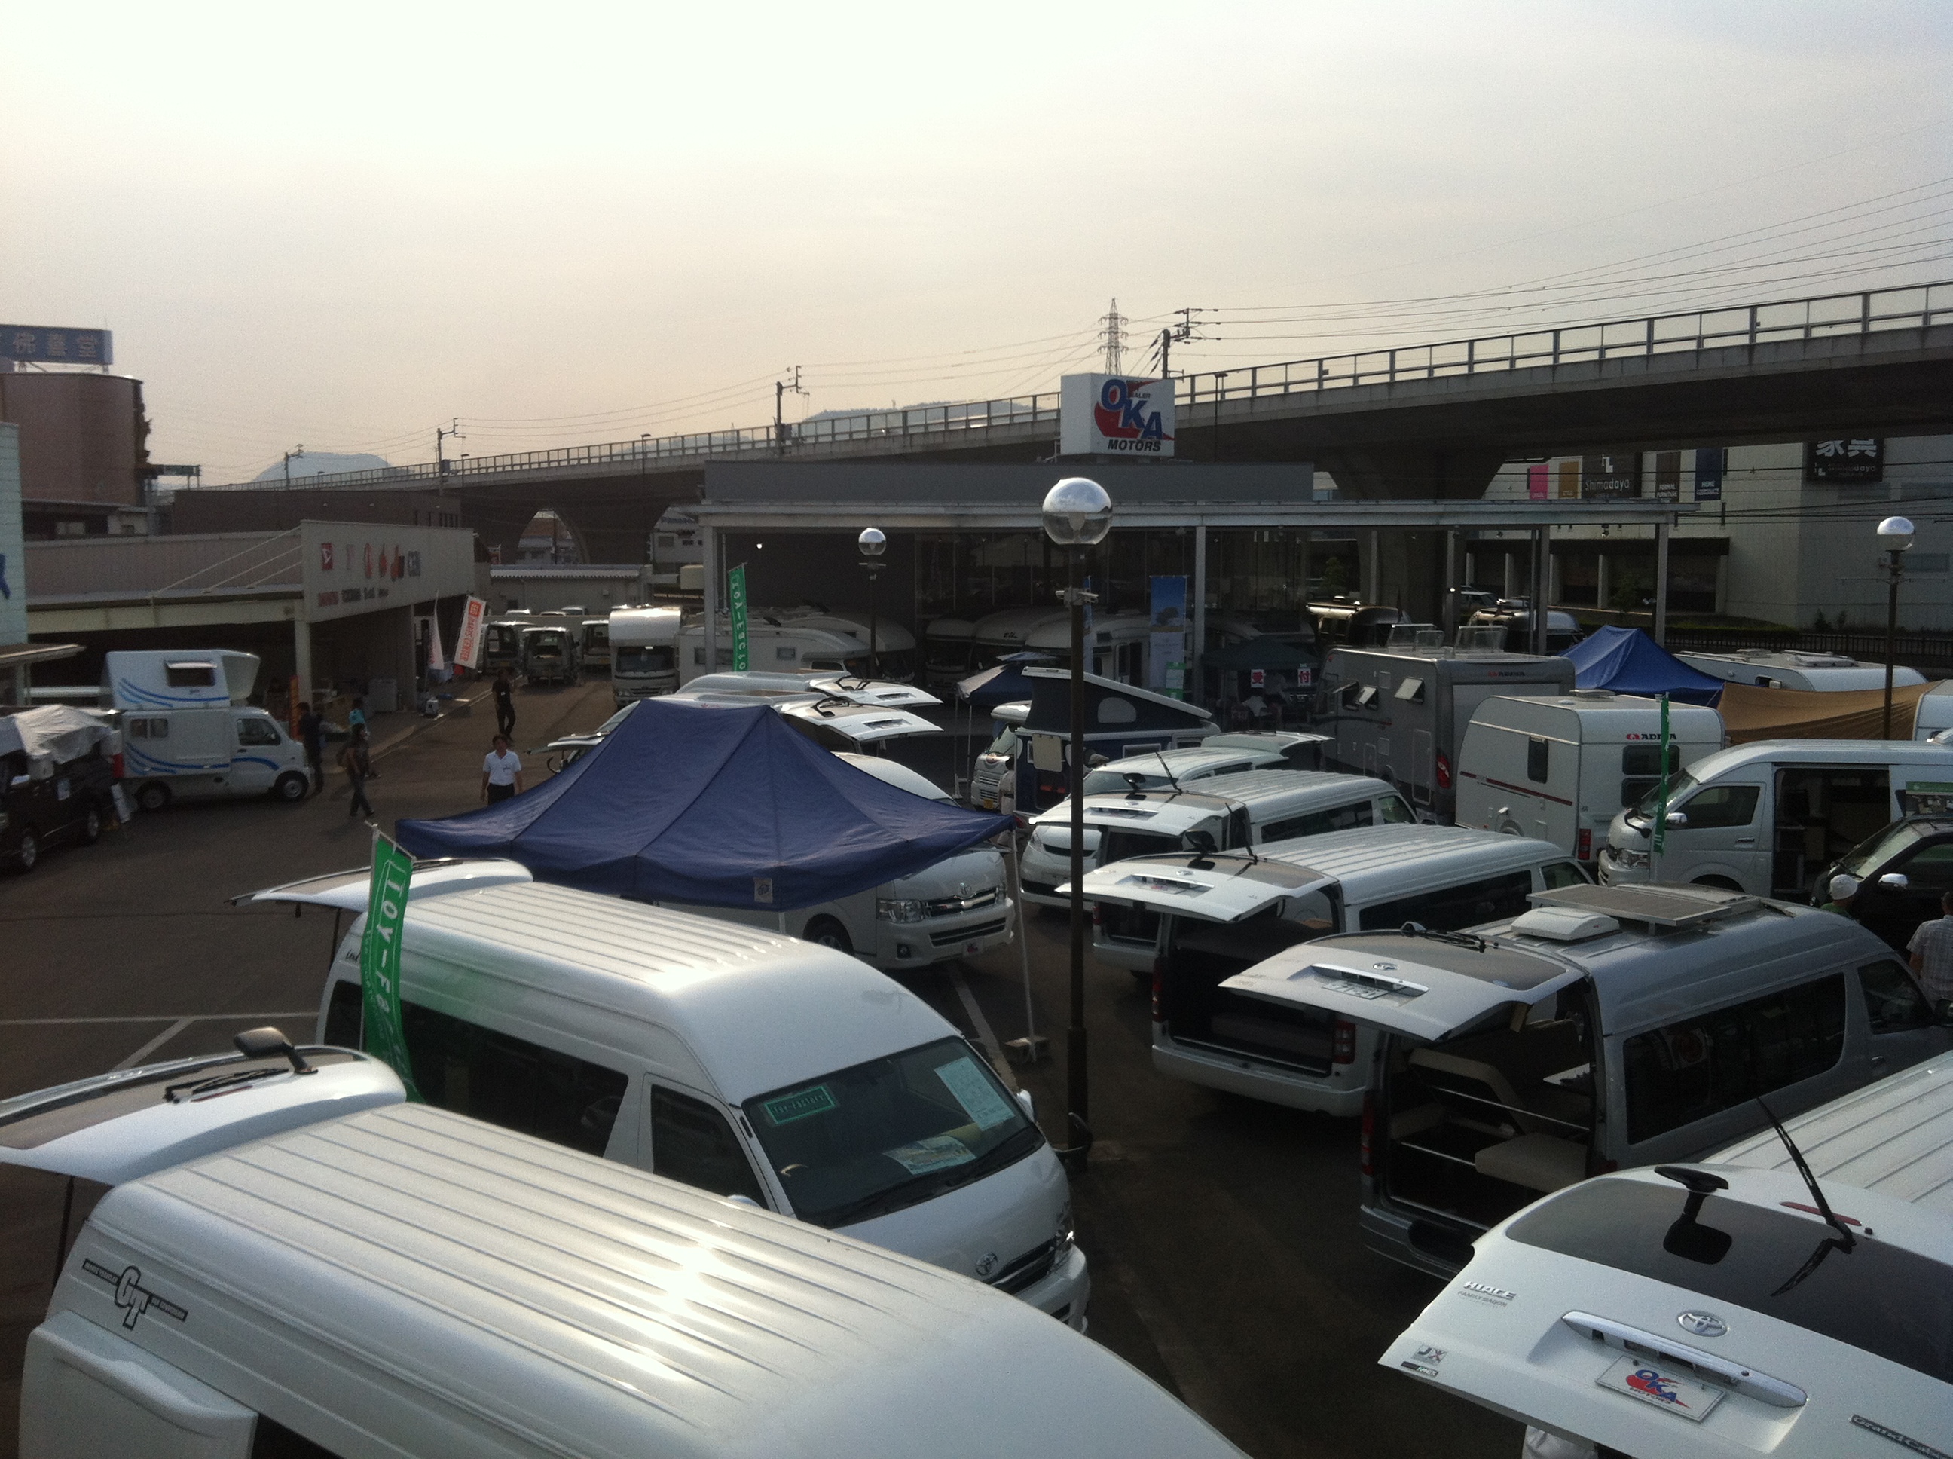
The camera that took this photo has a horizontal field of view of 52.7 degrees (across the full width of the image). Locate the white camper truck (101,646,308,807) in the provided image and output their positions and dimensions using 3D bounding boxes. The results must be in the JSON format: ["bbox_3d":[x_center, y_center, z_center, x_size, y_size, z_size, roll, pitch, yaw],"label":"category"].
[{"bbox_3d":[-14.650,-0.032,37.428,3.400,2.920,1.500,-4,6,-35],"label":"white camper truck"}]

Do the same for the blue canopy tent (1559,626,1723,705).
[{"bbox_3d":[12.299,-0.441,37.608,4.300,3.100,3.000,-2,5,-24],"label":"blue canopy tent"}]

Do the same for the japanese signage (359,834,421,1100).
[{"bbox_3d":[-3.192,1.463,10.666,0.120,1.750,0.580,-4,7,-37],"label":"japanese signage"}]

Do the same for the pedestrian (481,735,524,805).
[{"bbox_3d":[-6.862,0.936,28.677,0.560,1.710,0.330,-1,5,-9],"label":"pedestrian"}]

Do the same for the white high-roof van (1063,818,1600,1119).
[{"bbox_3d":[3.439,1.925,16.413,1.880,2.130,5.350,5,7,43],"label":"white high-roof van"}]

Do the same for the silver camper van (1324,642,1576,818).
[{"bbox_3d":[7.971,0.086,34.290,2.250,2.850,6.000,-1,5,-9],"label":"silver camper van"}]

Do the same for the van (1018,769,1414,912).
[{"bbox_3d":[3.301,1.565,21.180,1.850,2.080,5.100,4,7,37],"label":"van"}]

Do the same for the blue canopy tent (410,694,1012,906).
[{"bbox_3d":[-2.457,1.328,17.684,4.500,3.120,3.000,3,6,35],"label":"blue canopy tent"}]

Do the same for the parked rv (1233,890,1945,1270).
[{"bbox_3d":[4.502,2.289,13.304,6.400,2.360,1.900,-5,7,-42],"label":"parked rv"}]

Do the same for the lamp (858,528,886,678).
[{"bbox_3d":[-1.925,-1.131,36.736,0.520,5.150,0.520,0,5,0],"label":"lamp"}]

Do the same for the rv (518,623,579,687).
[{"bbox_3d":[-14.835,-2.675,68.669,1.550,1.920,3.700,-1,5,-7],"label":"rv"}]

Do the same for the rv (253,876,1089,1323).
[{"bbox_3d":[-1.968,2.260,11.751,1.880,2.300,5.850,-5,7,-44],"label":"rv"}]

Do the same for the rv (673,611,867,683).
[{"bbox_3d":[-5.454,-1.403,53.672,5.000,2.850,2.000,3,6,29],"label":"rv"}]

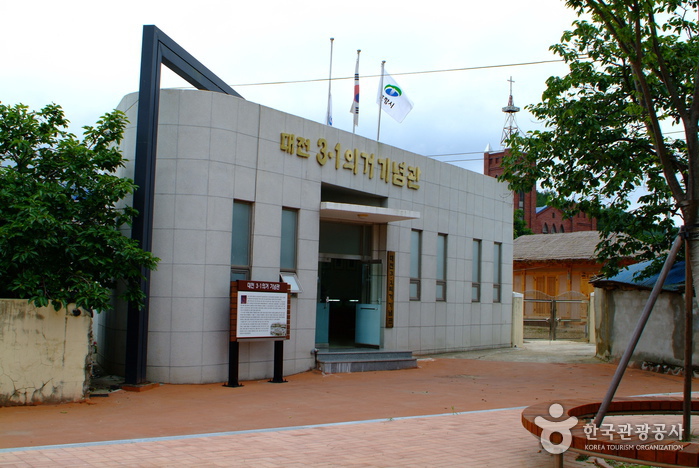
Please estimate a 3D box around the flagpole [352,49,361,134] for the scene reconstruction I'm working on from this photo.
[{"bbox_3d":[0.164,-3.115,18.977,0.090,2.400,0.090,3,-4,0],"label":"flagpole"}]

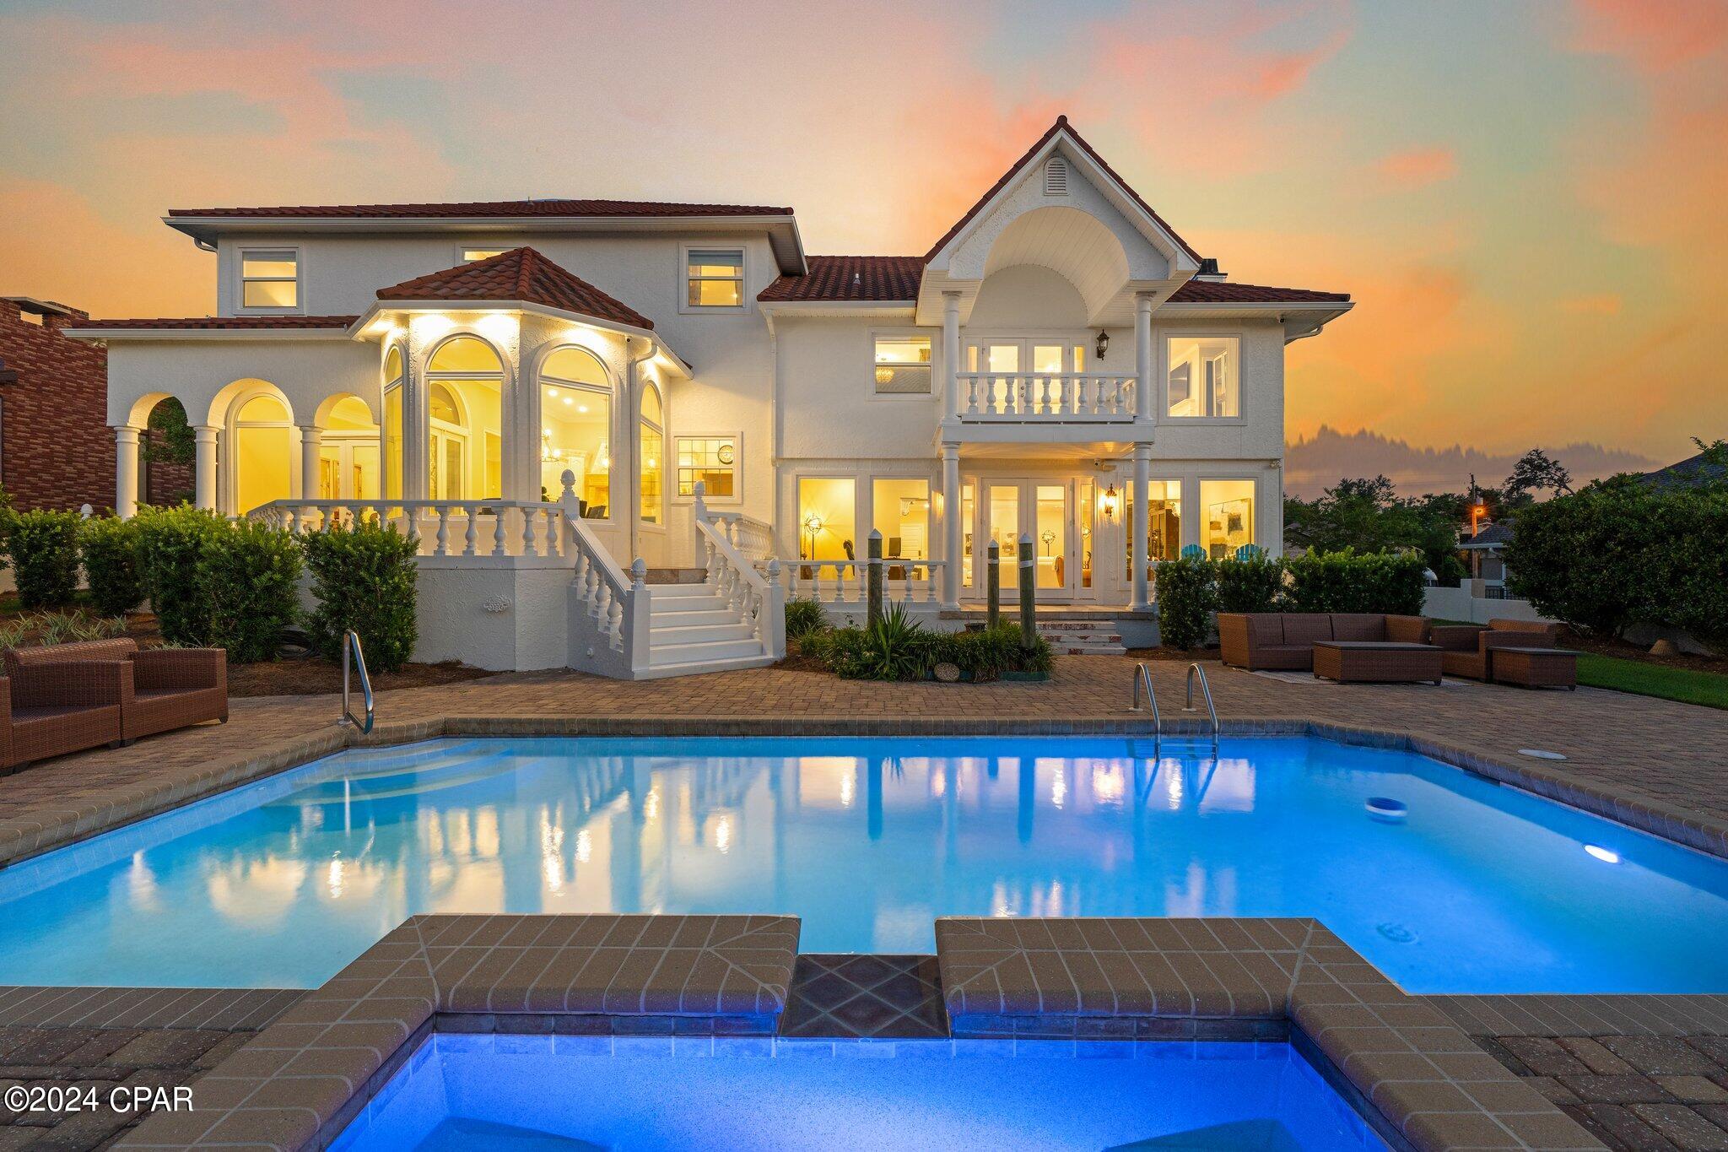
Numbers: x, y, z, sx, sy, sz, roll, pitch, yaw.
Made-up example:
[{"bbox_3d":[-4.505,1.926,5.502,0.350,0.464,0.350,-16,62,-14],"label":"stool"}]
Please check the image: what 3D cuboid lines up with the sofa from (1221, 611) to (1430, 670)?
[{"bbox_3d":[6.240,0.907,10.528,2.270,0.740,0.870,0,1,4],"label":"sofa"}]

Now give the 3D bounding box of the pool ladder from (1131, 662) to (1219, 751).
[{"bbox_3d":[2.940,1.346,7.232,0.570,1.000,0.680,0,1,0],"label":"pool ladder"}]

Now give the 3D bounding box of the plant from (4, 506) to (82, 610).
[{"bbox_3d":[-14.200,-0.287,13.298,1.280,1.680,1.250,0,1,0],"label":"plant"}]

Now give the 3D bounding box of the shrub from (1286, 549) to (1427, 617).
[{"bbox_3d":[8.300,0.416,13.004,2.200,1.680,1.100,0,1,0],"label":"shrub"}]

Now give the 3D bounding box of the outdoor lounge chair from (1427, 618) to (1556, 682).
[{"bbox_3d":[7.980,0.914,9.728,0.900,0.730,1.020,0,1,5],"label":"outdoor lounge chair"}]

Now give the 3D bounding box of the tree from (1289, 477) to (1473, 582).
[{"bbox_3d":[24.000,-1.717,35.986,8.000,5.600,6.500,0,1,0],"label":"tree"}]

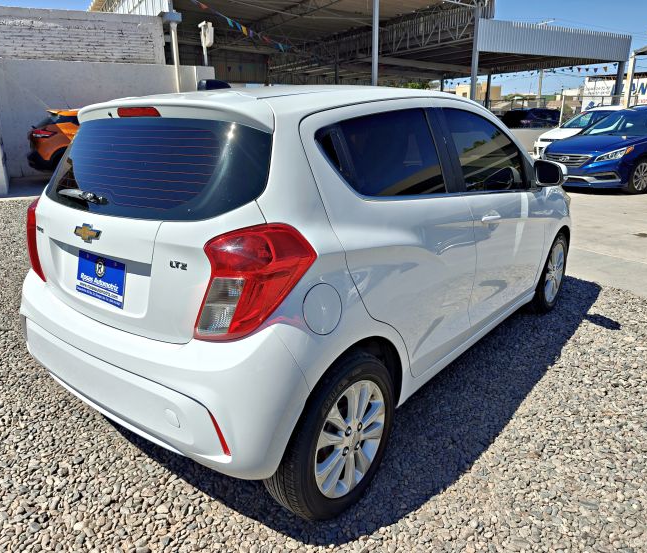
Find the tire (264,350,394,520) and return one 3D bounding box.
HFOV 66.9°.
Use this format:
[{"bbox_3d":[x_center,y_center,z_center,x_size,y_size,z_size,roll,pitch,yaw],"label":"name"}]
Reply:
[{"bbox_3d":[0.042,0.542,1.729,0.185,0.585,0.585,12,22,38],"label":"tire"}]

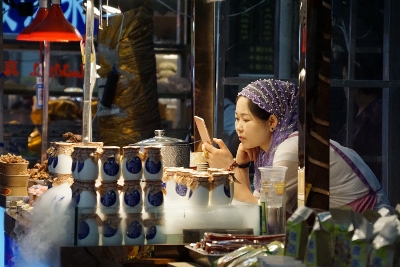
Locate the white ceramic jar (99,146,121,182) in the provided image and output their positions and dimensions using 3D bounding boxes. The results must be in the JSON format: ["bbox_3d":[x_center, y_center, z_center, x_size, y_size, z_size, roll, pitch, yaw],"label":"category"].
[{"bbox_3d":[-0.284,0.099,6.400,0.066,0.107,0.066,1,4,0],"label":"white ceramic jar"}]

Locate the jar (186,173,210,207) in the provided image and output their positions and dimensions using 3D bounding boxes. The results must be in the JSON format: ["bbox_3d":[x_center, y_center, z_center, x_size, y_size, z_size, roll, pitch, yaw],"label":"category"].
[{"bbox_3d":[-0.003,0.182,6.400,0.070,0.105,0.070,0,5,0],"label":"jar"}]

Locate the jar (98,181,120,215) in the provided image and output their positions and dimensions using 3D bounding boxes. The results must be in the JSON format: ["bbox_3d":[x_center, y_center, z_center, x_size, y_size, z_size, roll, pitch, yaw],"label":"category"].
[{"bbox_3d":[-0.288,0.206,6.400,0.066,0.107,0.066,1,4,0],"label":"jar"}]

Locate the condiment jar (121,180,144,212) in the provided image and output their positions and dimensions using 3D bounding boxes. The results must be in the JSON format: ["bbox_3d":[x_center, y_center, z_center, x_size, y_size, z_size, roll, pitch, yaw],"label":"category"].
[{"bbox_3d":[-0.215,0.203,6.400,0.066,0.107,0.066,1,4,0],"label":"condiment jar"}]

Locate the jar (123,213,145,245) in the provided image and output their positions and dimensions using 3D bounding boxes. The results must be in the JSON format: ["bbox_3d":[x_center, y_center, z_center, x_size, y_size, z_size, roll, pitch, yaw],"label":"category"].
[{"bbox_3d":[-0.209,0.303,6.350,0.070,0.104,0.070,0,5,0],"label":"jar"}]

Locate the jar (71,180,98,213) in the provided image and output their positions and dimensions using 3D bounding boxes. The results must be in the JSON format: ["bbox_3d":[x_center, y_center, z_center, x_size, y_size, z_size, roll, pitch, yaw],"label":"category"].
[{"bbox_3d":[-0.363,0.203,6.400,0.066,0.107,0.066,0,4,-10],"label":"jar"}]

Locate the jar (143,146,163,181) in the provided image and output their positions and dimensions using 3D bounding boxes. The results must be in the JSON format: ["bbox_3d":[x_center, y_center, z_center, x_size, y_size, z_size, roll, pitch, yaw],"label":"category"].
[{"bbox_3d":[-0.148,0.096,6.360,0.067,0.105,0.067,0,5,0],"label":"jar"}]

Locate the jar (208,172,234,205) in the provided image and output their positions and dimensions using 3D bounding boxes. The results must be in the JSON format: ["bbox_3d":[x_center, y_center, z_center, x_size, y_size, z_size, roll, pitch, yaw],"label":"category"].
[{"bbox_3d":[0.067,0.180,6.400,0.066,0.107,0.066,2,4,20],"label":"jar"}]

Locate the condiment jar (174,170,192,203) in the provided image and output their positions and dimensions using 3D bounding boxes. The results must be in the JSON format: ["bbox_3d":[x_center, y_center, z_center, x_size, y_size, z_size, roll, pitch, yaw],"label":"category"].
[{"bbox_3d":[-0.052,0.172,6.500,0.066,0.107,0.066,1,4,0],"label":"condiment jar"}]

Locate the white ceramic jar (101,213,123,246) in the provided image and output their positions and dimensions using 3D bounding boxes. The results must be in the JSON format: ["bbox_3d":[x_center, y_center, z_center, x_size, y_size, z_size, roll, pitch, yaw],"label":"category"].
[{"bbox_3d":[-0.280,0.305,6.350,0.070,0.105,0.070,0,5,0],"label":"white ceramic jar"}]

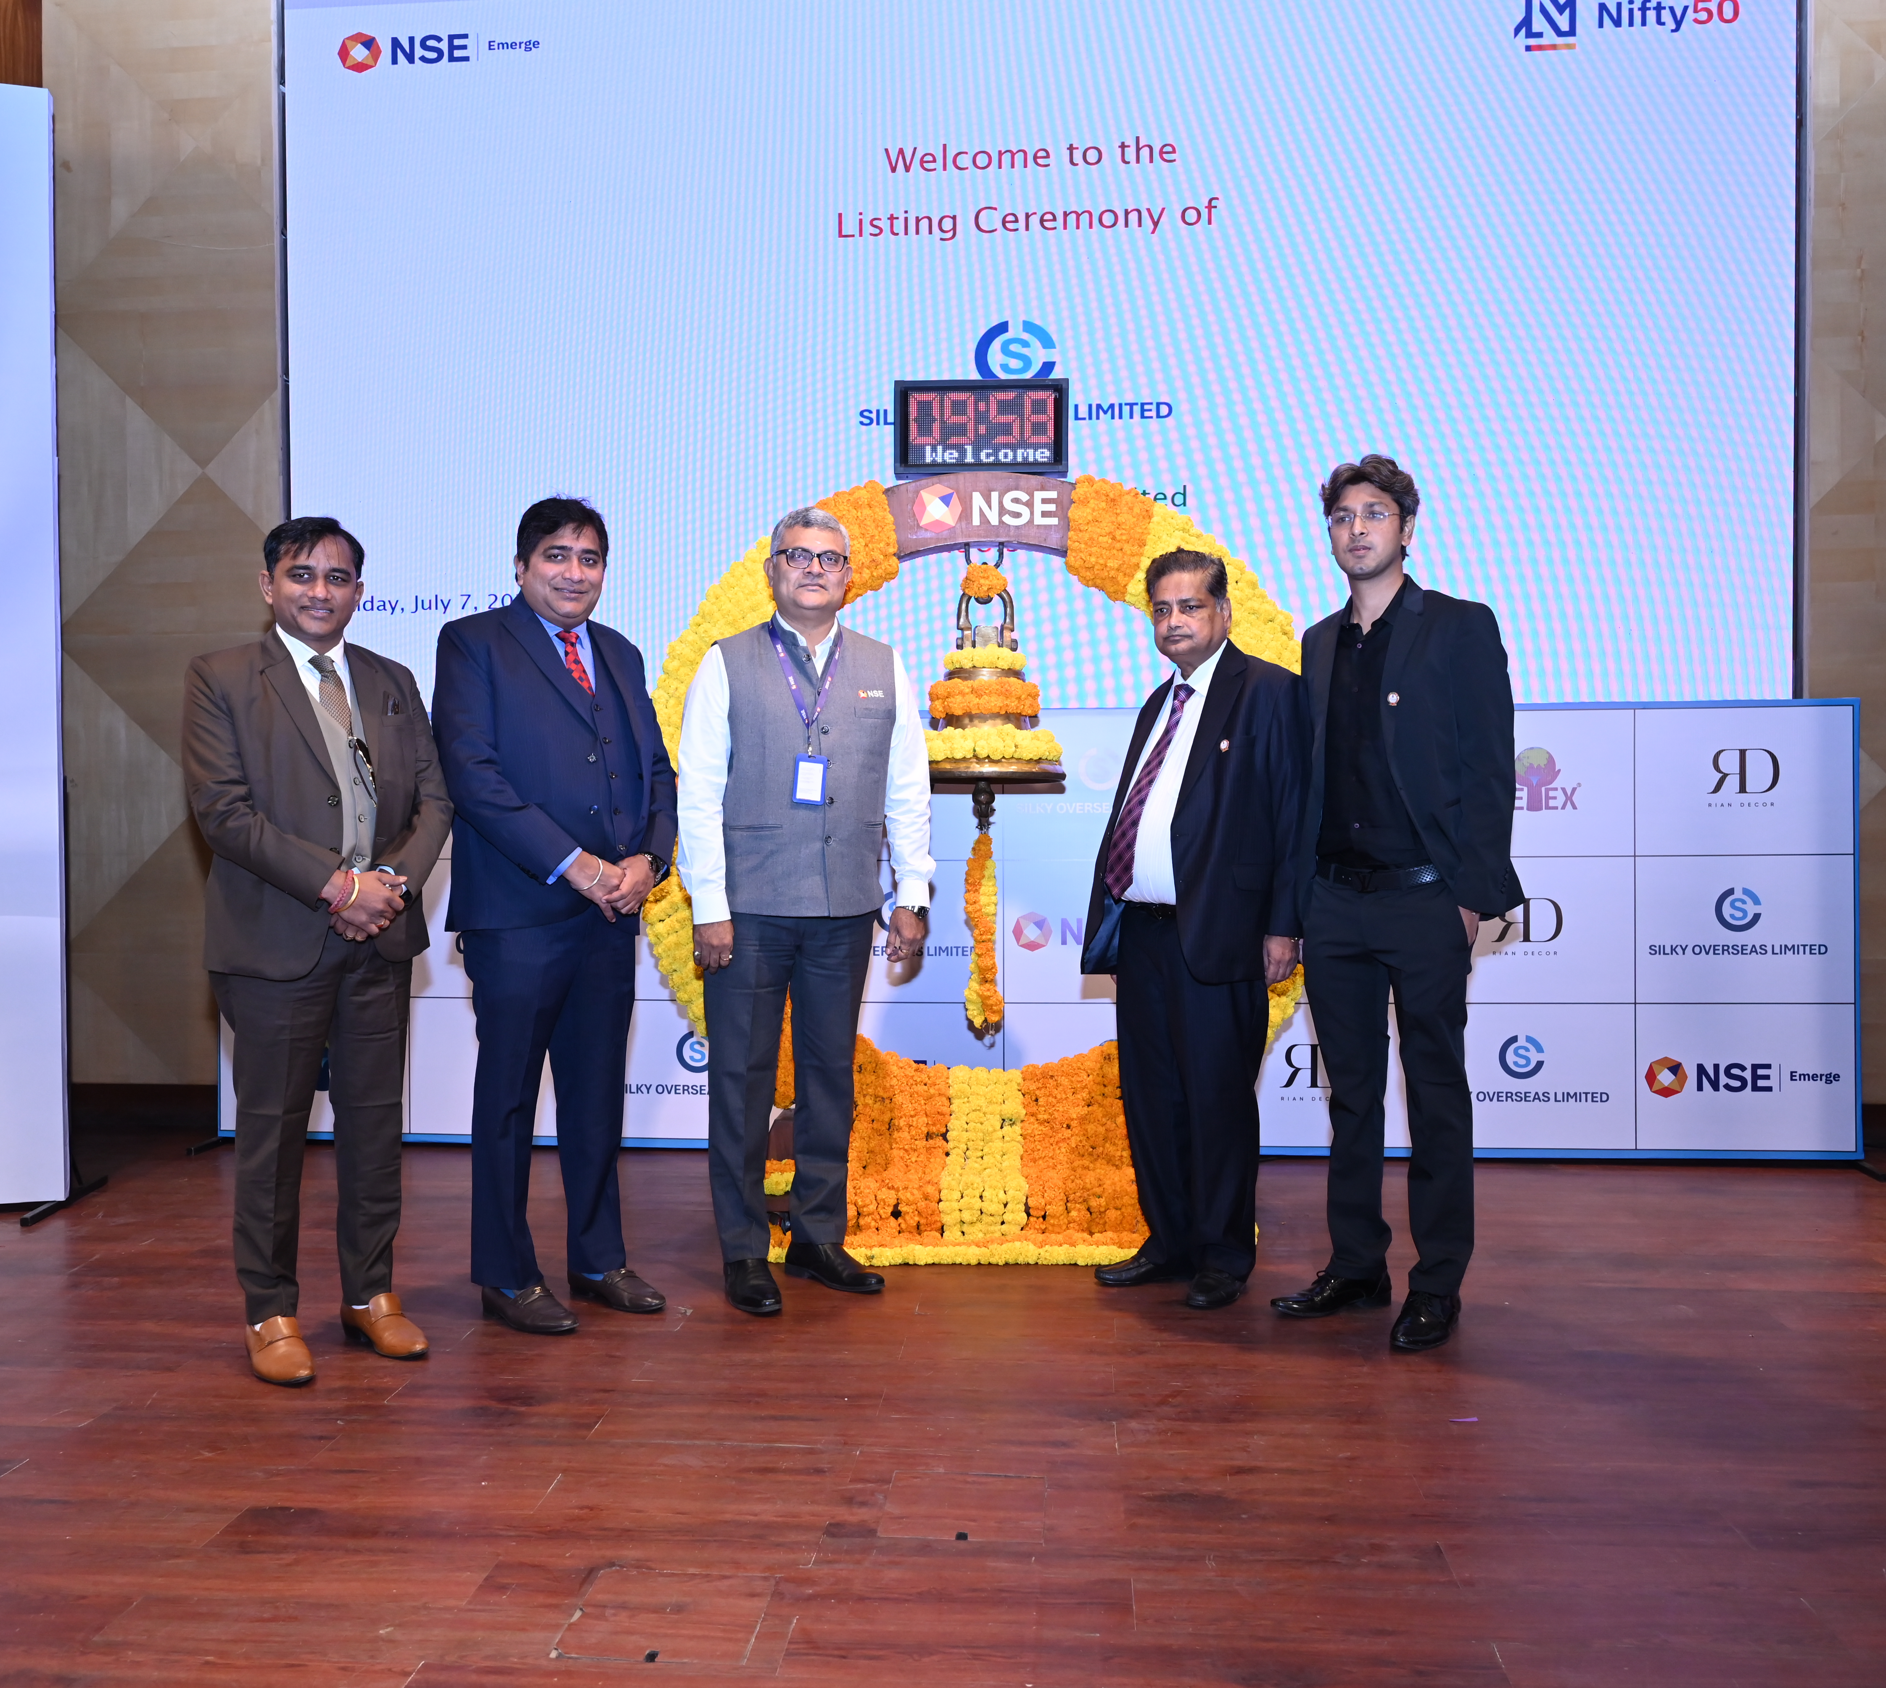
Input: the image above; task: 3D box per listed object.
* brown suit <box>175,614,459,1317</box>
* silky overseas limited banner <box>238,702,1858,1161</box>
[{"bbox_3d":[-1.228,0.268,3.336,0.540,1.382,0.380,-2,2,-36],"label":"brown suit"},{"bbox_3d":[0.196,0.270,5.330,5.180,1.390,0.060,0,1,5],"label":"silky overseas limited banner"}]

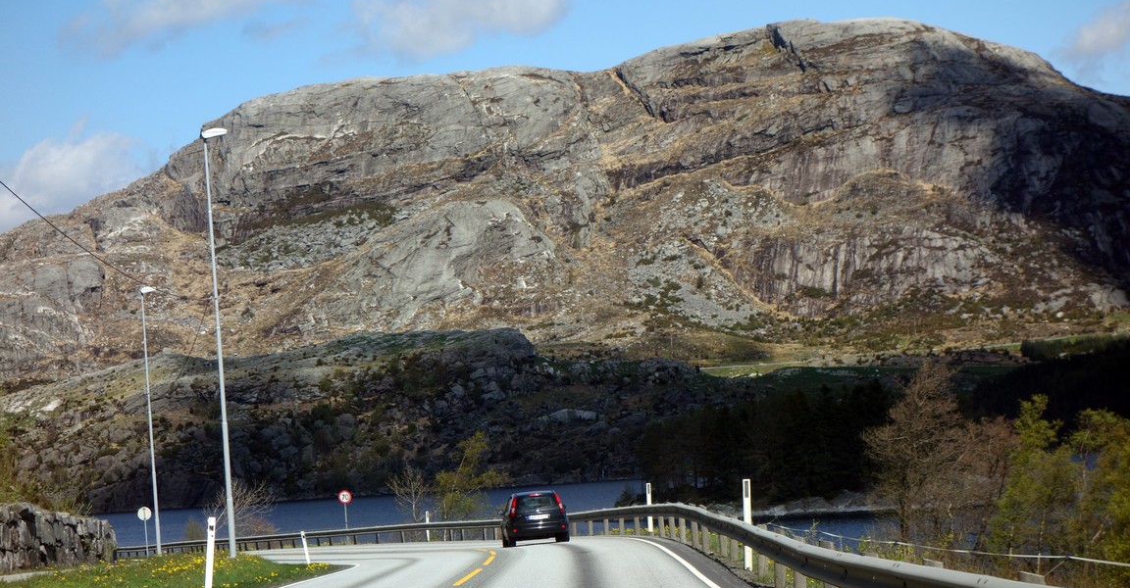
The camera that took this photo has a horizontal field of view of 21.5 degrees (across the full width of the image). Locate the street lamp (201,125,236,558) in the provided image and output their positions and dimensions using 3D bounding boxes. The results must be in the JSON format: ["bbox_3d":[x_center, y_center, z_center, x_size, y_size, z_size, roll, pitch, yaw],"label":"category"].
[{"bbox_3d":[-7.983,1.150,70.600,0.630,10.120,0.300,-4,-3,-5],"label":"street lamp"}]

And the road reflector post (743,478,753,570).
[{"bbox_3d":[2.514,3.176,41.000,0.104,1.250,0.060,-2,-3,2],"label":"road reflector post"}]

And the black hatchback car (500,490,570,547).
[{"bbox_3d":[-0.850,6.165,82.393,1.690,1.470,3.980,-4,-3,-4],"label":"black hatchback car"}]

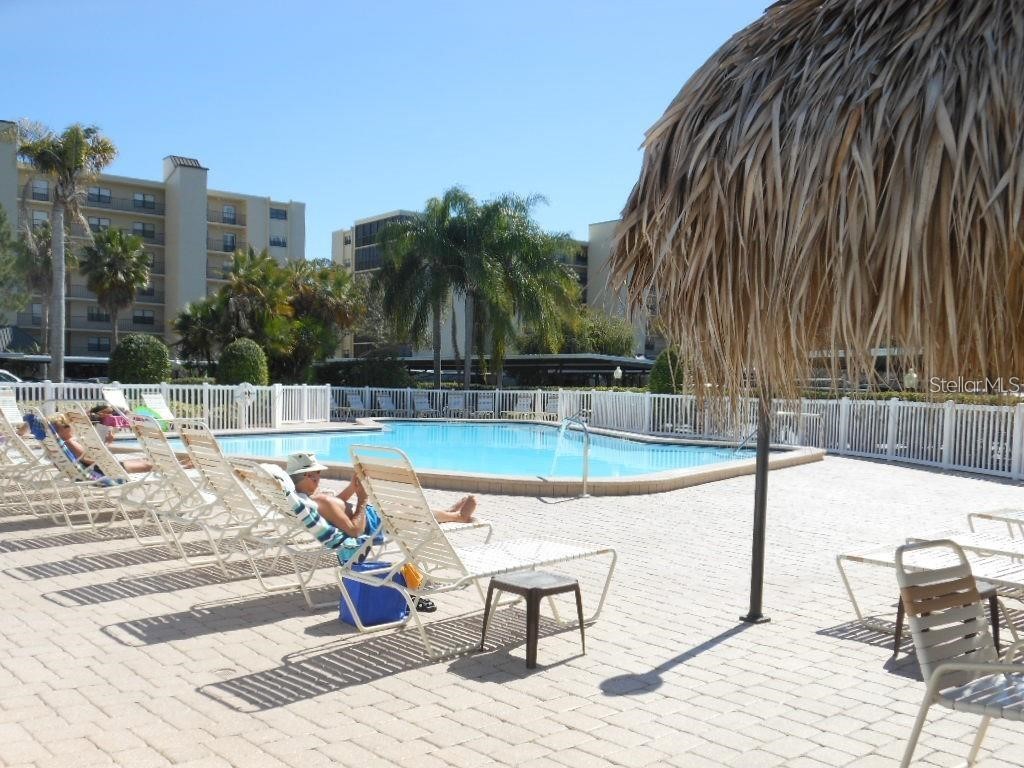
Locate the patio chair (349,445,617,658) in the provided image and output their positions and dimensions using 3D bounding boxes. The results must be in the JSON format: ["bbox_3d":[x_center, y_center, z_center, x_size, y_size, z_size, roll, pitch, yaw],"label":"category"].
[{"bbox_3d":[-0.187,0.953,6.154,1.800,1.160,0.690,1,1,-42],"label":"patio chair"}]

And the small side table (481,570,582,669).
[{"bbox_3d":[0.125,1.329,5.593,0.430,0.430,0.430,1,1,-41],"label":"small side table"}]

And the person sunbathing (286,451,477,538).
[{"bbox_3d":[-0.920,0.800,7.200,1.620,0.620,0.560,1,0,-44],"label":"person sunbathing"}]

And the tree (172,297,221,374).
[{"bbox_3d":[-12.887,-1.243,40.000,2.200,4.680,2.200,1,0,0],"label":"tree"}]

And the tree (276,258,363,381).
[{"bbox_3d":[-6.934,-1.700,35.020,3.100,5.600,3.100,1,0,0],"label":"tree"}]

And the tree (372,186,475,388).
[{"bbox_3d":[-3.298,-3.344,39.500,4.500,9.290,4.500,1,0,0],"label":"tree"}]

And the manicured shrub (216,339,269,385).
[{"bbox_3d":[-8.558,-0.109,31.000,1.650,2.670,1.650,1,0,0],"label":"manicured shrub"}]

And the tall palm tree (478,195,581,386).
[{"bbox_3d":[0.329,-3.360,41.032,4.800,9.200,4.800,1,0,0],"label":"tall palm tree"}]

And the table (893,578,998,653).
[{"bbox_3d":[2.559,1.388,5.720,0.430,0.430,0.430,1,1,-45],"label":"table"}]

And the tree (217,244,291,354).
[{"bbox_3d":[-11.036,-2.393,42.000,3.300,7.050,3.300,1,0,0],"label":"tree"}]

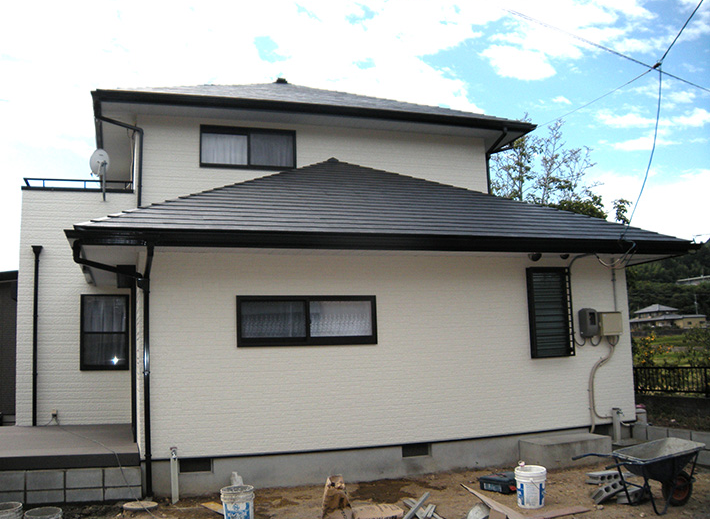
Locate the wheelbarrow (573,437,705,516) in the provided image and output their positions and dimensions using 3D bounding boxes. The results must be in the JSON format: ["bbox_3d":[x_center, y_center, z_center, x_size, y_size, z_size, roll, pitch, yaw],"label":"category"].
[{"bbox_3d":[2.722,2.084,6.895,1.150,0.610,0.580,-1,-8,-11],"label":"wheelbarrow"}]

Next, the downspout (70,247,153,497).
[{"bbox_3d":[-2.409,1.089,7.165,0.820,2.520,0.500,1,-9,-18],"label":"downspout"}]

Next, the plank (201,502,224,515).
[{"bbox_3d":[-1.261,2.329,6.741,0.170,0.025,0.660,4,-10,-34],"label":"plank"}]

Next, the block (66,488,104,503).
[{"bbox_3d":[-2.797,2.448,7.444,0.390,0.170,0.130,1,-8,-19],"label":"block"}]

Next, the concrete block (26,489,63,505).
[{"bbox_3d":[-3.089,2.373,7.184,0.390,0.175,0.150,1,-9,-18],"label":"concrete block"}]

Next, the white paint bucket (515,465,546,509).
[{"bbox_3d":[1.636,2.133,6.711,0.305,0.350,0.305,-2,-7,0],"label":"white paint bucket"}]

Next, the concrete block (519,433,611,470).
[{"bbox_3d":[2.543,2.317,8.676,1.030,0.285,0.620,1,-8,-19],"label":"concrete block"}]

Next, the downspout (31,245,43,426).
[{"bbox_3d":[-4.828,1.151,10.871,0.140,2.750,0.120,1,-8,-19],"label":"downspout"}]

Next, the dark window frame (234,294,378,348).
[{"bbox_3d":[-0.549,0.703,8.213,1.690,0.580,0.090,1,-8,-19],"label":"dark window frame"}]

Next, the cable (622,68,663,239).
[{"bbox_3d":[3.194,-1.182,8.006,0.420,2.050,0.450,1,-8,-19],"label":"cable"}]

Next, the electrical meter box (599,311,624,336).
[{"bbox_3d":[3.474,0.883,9.754,0.345,0.305,0.120,1,-8,-19],"label":"electrical meter box"}]

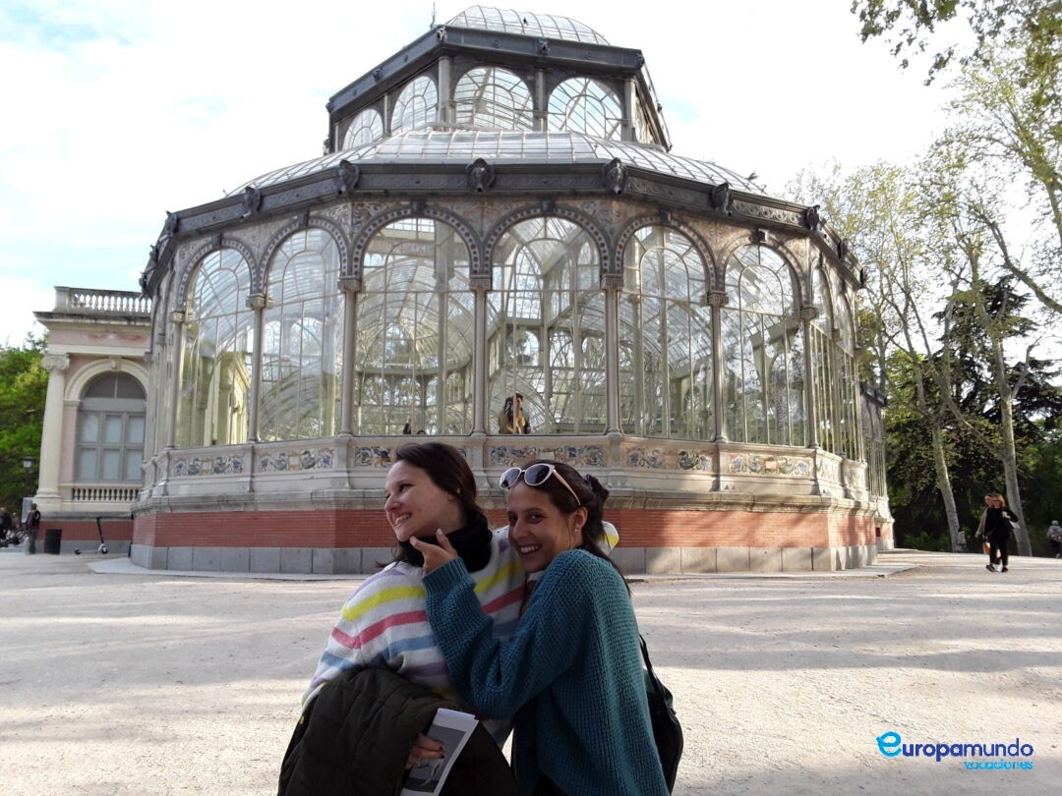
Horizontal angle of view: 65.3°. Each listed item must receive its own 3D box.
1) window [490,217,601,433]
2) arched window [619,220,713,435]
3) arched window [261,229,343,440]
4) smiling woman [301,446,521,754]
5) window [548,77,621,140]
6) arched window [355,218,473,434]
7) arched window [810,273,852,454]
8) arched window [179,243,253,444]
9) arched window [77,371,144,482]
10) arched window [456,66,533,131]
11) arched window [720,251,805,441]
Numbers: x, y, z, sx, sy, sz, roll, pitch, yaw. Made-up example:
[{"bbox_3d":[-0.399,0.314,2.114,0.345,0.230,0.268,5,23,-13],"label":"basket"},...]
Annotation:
[{"bbox_3d":[0.311,-1.427,16.114,2.245,4.309,0.300,0,-9,1],"label":"window"},{"bbox_3d":[2.929,-1.452,17.663,2.475,4.661,0.250,5,-10,-27],"label":"arched window"},{"bbox_3d":[-4.671,-1.312,16.857,2.245,4.309,0.300,-5,-11,30],"label":"arched window"},{"bbox_3d":[-0.247,0.895,1.806,0.600,1.600,0.420,-3,-9,20],"label":"smiling woman"},{"bbox_3d":[1.512,-8.030,23.135,2.284,1.962,0.250,2,-9,-14],"label":"window"},{"bbox_3d":[-2.268,-1.419,16.180,2.245,4.309,0.300,0,-9,1],"label":"arched window"},{"bbox_3d":[7.335,-0.989,20.692,0.250,4.661,2.475,-6,-10,33],"label":"arched window"},{"bbox_3d":[-7.334,-1.222,19.263,2.475,4.661,0.250,-5,-10,30],"label":"arched window"},{"bbox_3d":[-14.747,1.033,29.114,2.255,3.850,0.250,2,-9,-13],"label":"arched window"},{"bbox_3d":[-1.052,-8.369,23.481,2.310,2.173,0.250,2,-9,-13],"label":"arched window"},{"bbox_3d":[5.035,-1.146,17.842,2.245,4.309,0.300,5,-10,-27],"label":"arched window"}]

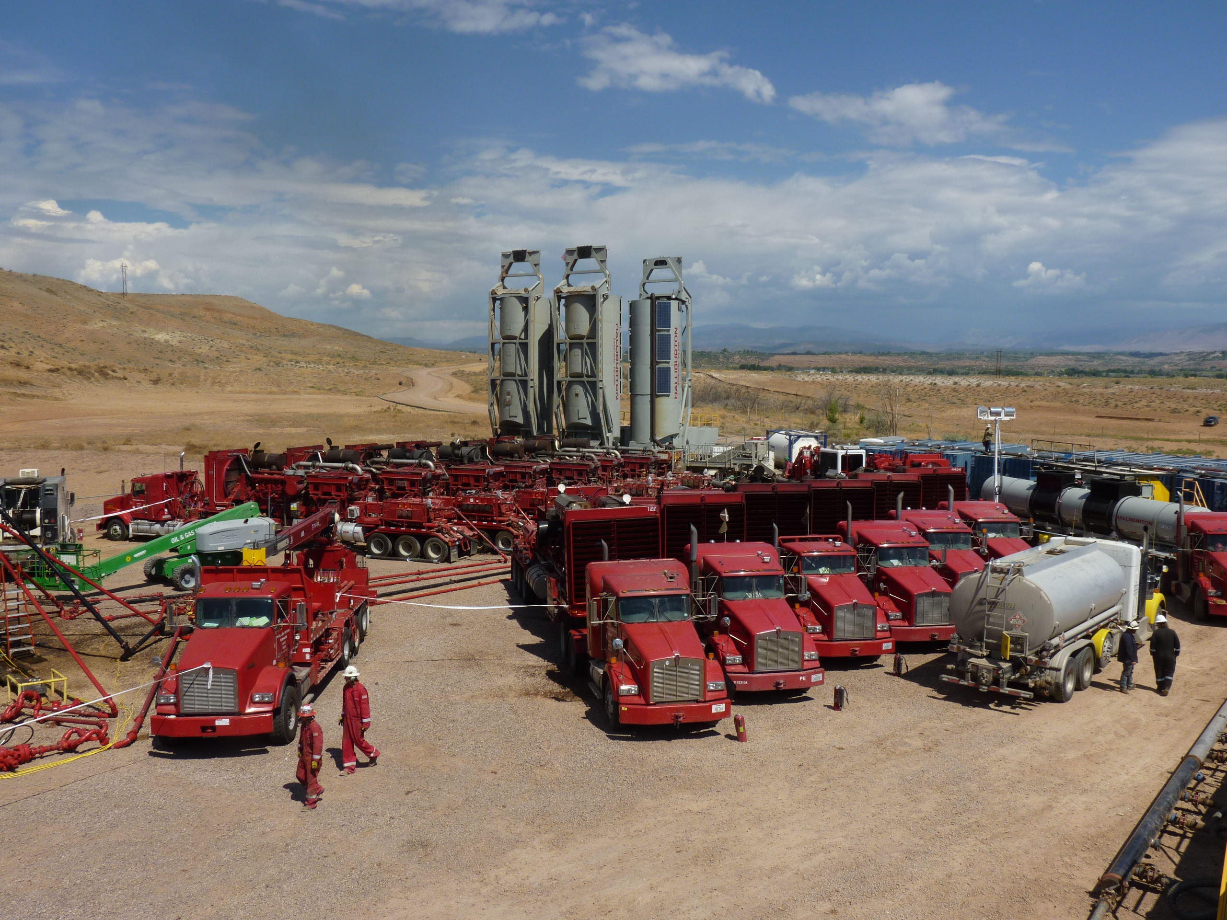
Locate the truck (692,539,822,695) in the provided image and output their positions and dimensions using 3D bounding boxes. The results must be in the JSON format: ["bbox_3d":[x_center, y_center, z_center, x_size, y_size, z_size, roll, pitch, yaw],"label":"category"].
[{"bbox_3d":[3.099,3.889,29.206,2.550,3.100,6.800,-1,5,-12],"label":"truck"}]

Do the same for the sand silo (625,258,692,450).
[{"bbox_3d":[3.017,-5.867,73.766,3.500,14.710,4.000,1,5,14],"label":"sand silo"}]

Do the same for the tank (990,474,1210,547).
[{"bbox_3d":[18.751,1.933,45.184,1.650,1.700,11.400,-1,5,-18],"label":"tank"}]

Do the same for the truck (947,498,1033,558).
[{"bbox_3d":[12.875,3.009,40.723,2.500,3.150,7.200,-1,5,-11],"label":"truck"}]

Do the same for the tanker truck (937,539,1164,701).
[{"bbox_3d":[11.354,3.753,28.745,2.450,3.300,8.700,4,6,44],"label":"tanker truck"}]

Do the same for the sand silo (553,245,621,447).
[{"bbox_3d":[-1.608,-5.384,69.795,3.100,15.000,3.600,2,5,27],"label":"sand silo"}]

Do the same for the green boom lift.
[{"bbox_3d":[-16.411,3.128,40.414,8.200,2.750,2.500,-4,6,-41],"label":"green boom lift"}]

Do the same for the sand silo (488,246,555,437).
[{"bbox_3d":[-5.801,-5.571,72.289,3.100,15.000,3.600,2,5,27],"label":"sand silo"}]

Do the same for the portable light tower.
[{"bbox_3d":[15.255,1.062,45.208,1.700,6.430,1.900,0,4,0],"label":"portable light tower"}]

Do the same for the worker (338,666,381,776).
[{"bbox_3d":[-4.817,4.919,21.189,0.750,1.900,0.580,-3,6,-37],"label":"worker"}]

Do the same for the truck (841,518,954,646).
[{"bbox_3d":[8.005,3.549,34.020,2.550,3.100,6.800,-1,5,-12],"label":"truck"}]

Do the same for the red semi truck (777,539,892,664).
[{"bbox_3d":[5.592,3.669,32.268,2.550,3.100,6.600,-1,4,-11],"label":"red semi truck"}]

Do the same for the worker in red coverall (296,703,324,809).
[{"bbox_3d":[-5.248,5.096,19.548,0.550,1.770,0.520,-4,6,-42],"label":"worker in red coverall"}]

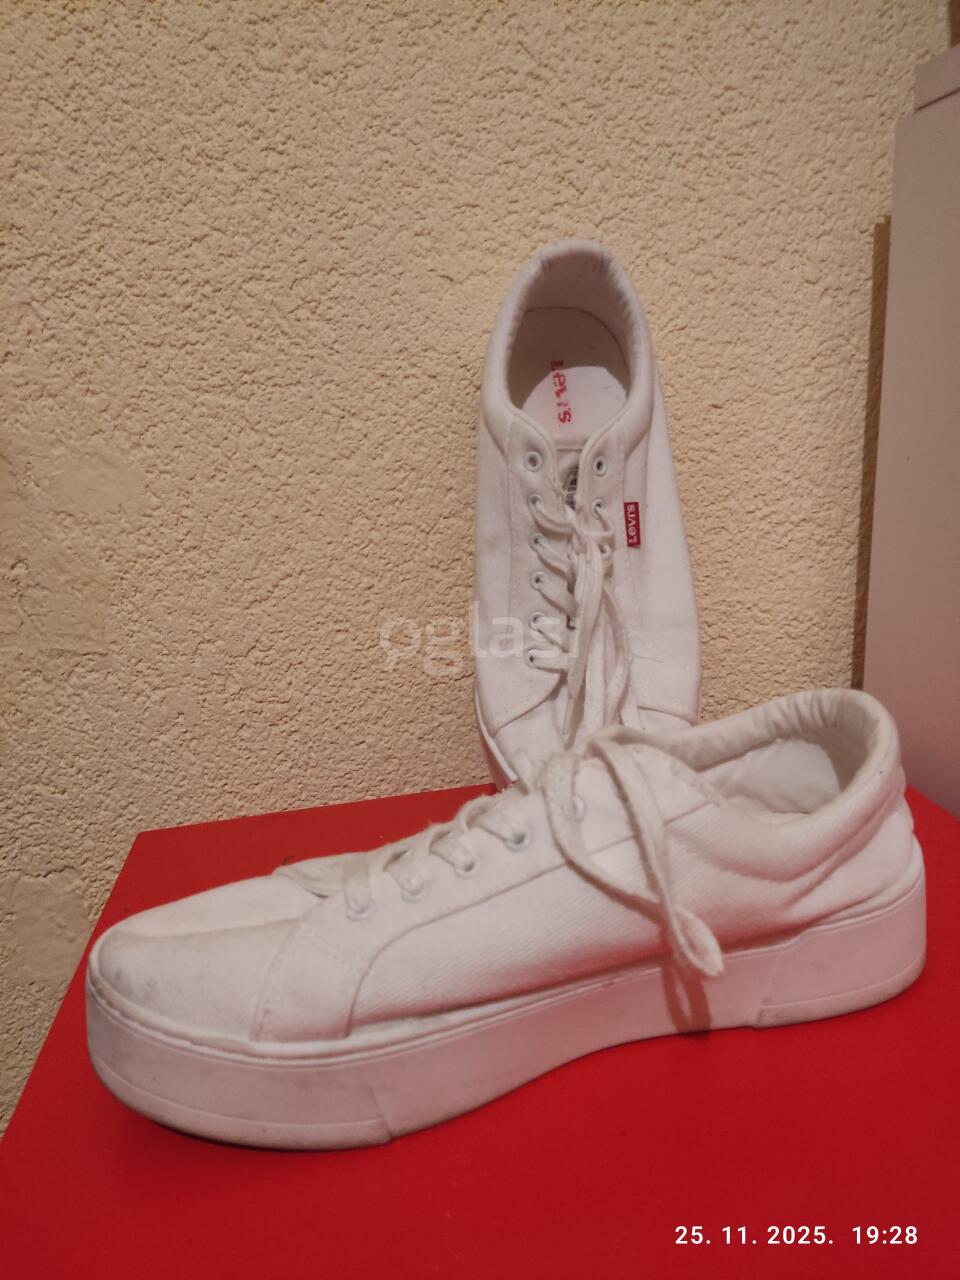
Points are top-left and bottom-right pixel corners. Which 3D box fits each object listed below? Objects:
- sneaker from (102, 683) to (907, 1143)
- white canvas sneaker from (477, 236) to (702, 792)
[{"bbox_3d":[0.020,0.076,0.311,0.281,0.096,0.103,-6,12,-13],"label":"sneaker"},{"bbox_3d":[0.046,-0.049,0.440,0.103,0.281,0.096,-3,-17,5],"label":"white canvas sneaker"}]

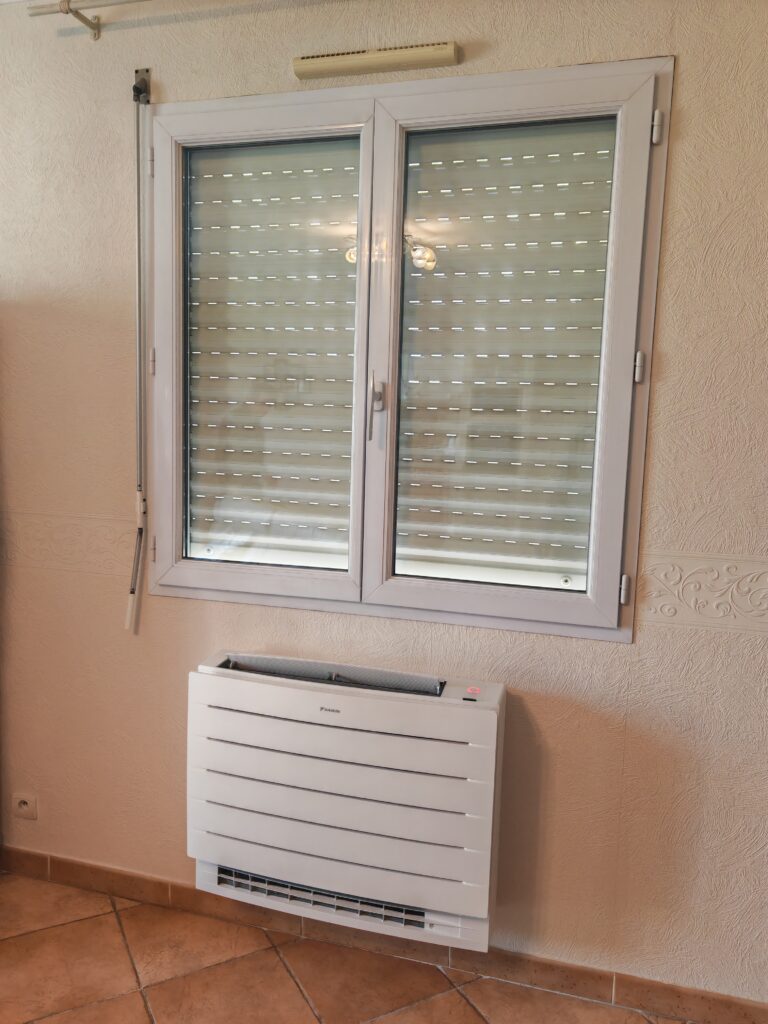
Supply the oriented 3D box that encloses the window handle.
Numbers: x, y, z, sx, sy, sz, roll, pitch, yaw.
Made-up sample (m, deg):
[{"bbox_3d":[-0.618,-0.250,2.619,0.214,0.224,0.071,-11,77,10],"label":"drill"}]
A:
[{"bbox_3d":[-0.019,-0.250,1.884,0.032,0.163,0.060,4,7,16],"label":"window handle"}]

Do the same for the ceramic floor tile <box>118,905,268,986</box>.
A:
[{"bbox_3d":[-0.526,1.136,2.180,0.340,0.010,0.340,-2,8,-29],"label":"ceramic floor tile"}]

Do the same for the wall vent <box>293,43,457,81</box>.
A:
[{"bbox_3d":[-0.025,-1.044,1.844,0.388,0.047,0.042,4,7,16],"label":"wall vent"}]

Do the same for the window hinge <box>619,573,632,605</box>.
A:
[{"bbox_3d":[0.549,0.175,1.814,0.020,0.070,0.022,4,7,16],"label":"window hinge"}]

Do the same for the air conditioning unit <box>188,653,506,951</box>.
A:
[{"bbox_3d":[-0.099,0.683,1.952,0.750,0.595,0.235,4,7,16],"label":"air conditioning unit"}]

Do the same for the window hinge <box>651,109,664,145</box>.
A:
[{"bbox_3d":[0.580,-0.818,1.697,0.020,0.070,0.022,4,7,16],"label":"window hinge"}]

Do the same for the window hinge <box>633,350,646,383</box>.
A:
[{"bbox_3d":[0.565,-0.320,1.756,0.020,0.070,0.022,4,7,16],"label":"window hinge"}]

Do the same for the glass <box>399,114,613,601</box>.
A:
[{"bbox_3d":[0.264,-0.350,1.854,0.470,1.050,0.026,4,6,16],"label":"glass"}]

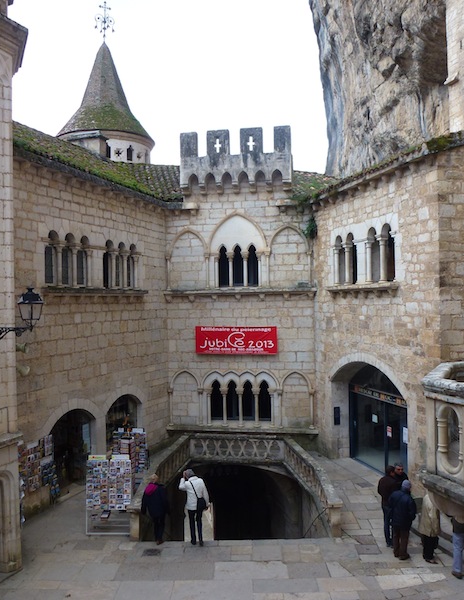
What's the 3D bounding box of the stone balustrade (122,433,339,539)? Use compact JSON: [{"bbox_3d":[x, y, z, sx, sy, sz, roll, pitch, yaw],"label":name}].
[{"bbox_3d":[0.188,5.188,16.800,4.950,0.920,7.200,-1,0,2],"label":"stone balustrade"}]

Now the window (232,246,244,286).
[{"bbox_3d":[0.276,-1.283,21.773,0.421,1.553,0.250,-1,0,12],"label":"window"}]

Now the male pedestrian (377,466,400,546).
[{"bbox_3d":[3.557,4.610,13.050,0.540,1.760,0.400,-1,0,38],"label":"male pedestrian"}]

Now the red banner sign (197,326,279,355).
[{"bbox_3d":[0.178,1.523,21.667,3.136,1.040,0.050,-1,0,12],"label":"red banner sign"}]

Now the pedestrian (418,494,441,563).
[{"bbox_3d":[4.195,4.629,12.250,0.420,1.700,0.520,-1,0,-14],"label":"pedestrian"}]

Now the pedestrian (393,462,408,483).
[{"bbox_3d":[3.876,4.633,13.314,0.520,1.740,0.350,-1,0,-17],"label":"pedestrian"}]

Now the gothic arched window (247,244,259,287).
[{"bbox_3d":[0.801,-1.278,21.661,0.424,1.548,0.250,-1,0,12],"label":"gothic arched window"}]

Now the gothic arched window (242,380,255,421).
[{"bbox_3d":[0.626,3.815,21.933,0.500,1.518,0.250,-1,0,14],"label":"gothic arched window"}]

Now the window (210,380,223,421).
[{"bbox_3d":[-0.597,3.869,22.242,0.500,1.540,0.250,-1,0,14],"label":"window"}]

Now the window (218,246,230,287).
[{"bbox_3d":[-0.258,-1.286,21.886,0.425,1.553,0.250,-1,0,12],"label":"window"}]

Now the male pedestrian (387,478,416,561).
[{"bbox_3d":[3.626,4.661,12.380,0.540,1.690,0.380,-1,0,42],"label":"male pedestrian"}]

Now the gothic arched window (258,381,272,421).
[{"bbox_3d":[1.262,3.787,21.773,0.500,1.507,0.250,-1,0,14],"label":"gothic arched window"}]

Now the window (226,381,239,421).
[{"bbox_3d":[0.019,3.842,22.087,0.500,1.529,0.250,-1,0,14],"label":"window"}]

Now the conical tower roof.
[{"bbox_3d":[-6.775,-11.088,30.995,5.108,5.455,5.108,-1,0,0],"label":"conical tower roof"}]

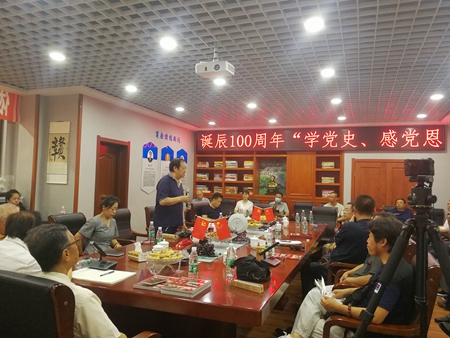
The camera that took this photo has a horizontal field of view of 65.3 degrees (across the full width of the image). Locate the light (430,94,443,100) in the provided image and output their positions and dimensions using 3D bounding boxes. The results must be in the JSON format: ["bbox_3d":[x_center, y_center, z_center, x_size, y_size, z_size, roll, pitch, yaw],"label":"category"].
[{"bbox_3d":[3.337,-1.130,5.527,0.175,0.050,0.175,1,-2,21],"label":"light"}]

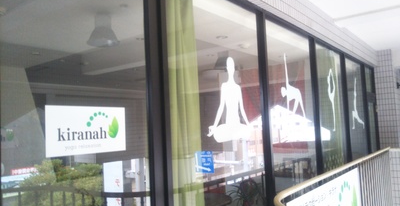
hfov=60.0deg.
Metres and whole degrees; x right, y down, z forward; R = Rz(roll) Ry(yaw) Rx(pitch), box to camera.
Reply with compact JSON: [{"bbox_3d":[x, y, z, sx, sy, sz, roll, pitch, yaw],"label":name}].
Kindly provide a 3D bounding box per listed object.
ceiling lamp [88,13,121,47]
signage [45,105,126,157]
[{"bbox_3d":[-0.742,-0.573,2.674,0.250,0.232,0.250,-2,-4,0],"label":"ceiling lamp"},{"bbox_3d":[-0.485,0.120,1.531,0.010,0.206,0.403,-6,-5,38],"label":"signage"}]

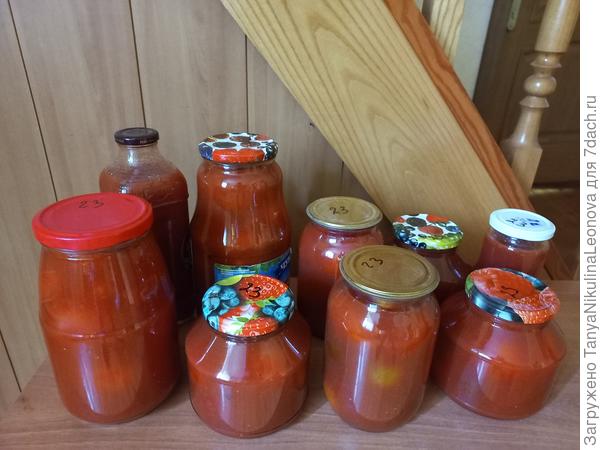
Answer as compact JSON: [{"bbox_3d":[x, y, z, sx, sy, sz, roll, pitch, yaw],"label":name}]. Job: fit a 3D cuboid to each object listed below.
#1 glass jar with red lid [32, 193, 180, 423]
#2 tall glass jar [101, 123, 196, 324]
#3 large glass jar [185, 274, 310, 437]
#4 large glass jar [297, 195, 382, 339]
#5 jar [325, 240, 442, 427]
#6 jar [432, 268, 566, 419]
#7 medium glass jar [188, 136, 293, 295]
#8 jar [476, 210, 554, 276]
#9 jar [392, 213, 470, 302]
[{"bbox_3d":[-0.186,0.080,0.428,0.121,0.203,0.121,2,27,-1],"label":"glass jar with red lid"},{"bbox_3d":[-0.182,0.007,0.527,0.097,0.241,0.097,2,27,-1],"label":"tall glass jar"},{"bbox_3d":[-0.051,0.125,0.436,0.122,0.125,0.122,2,27,-1],"label":"large glass jar"},{"bbox_3d":[0.049,0.054,0.544,0.103,0.160,0.103,2,27,-1],"label":"large glass jar"},{"bbox_3d":[0.078,0.112,0.431,0.104,0.164,0.104,2,27,0],"label":"jar"},{"bbox_3d":[0.214,0.121,0.470,0.123,0.122,0.123,2,27,-1],"label":"jar"},{"bbox_3d":[-0.070,0.016,0.526,0.118,0.235,0.118,2,27,-1],"label":"medium glass jar"},{"bbox_3d":[0.278,0.059,0.577,0.075,0.140,0.075,2,27,0],"label":"jar"},{"bbox_3d":[0.164,0.056,0.590,0.122,0.123,0.122,2,27,0],"label":"jar"}]

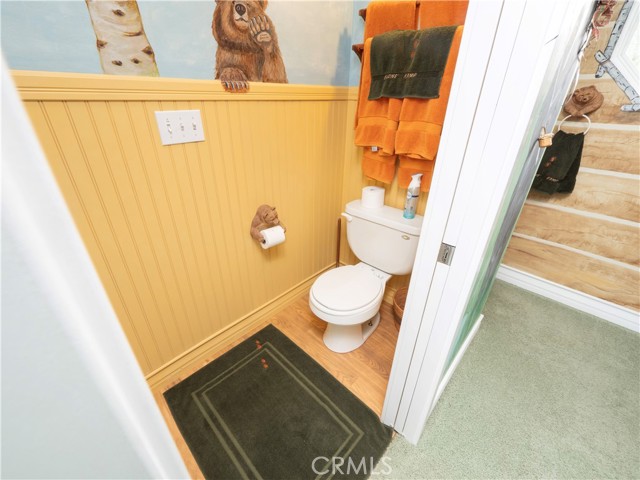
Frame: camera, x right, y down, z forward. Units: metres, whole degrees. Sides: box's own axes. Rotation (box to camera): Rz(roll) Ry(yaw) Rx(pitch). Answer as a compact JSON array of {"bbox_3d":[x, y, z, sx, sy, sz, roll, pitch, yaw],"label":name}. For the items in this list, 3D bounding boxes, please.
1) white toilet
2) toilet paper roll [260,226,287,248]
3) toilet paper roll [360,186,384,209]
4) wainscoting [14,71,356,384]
[{"bbox_3d":[0.227,0.232,1.530,0.480,0.700,0.673,24,36,36],"label":"white toilet"},{"bbox_3d":[-0.243,-0.013,1.455,0.102,0.102,0.112,24,36,36],"label":"toilet paper roll"},{"bbox_3d":[0.311,-0.245,1.595,0.122,0.102,0.122,1,28,-1],"label":"toilet paper roll"},{"bbox_3d":[-0.324,-0.078,1.448,0.050,1.303,1.435,24,36,36],"label":"wainscoting"}]

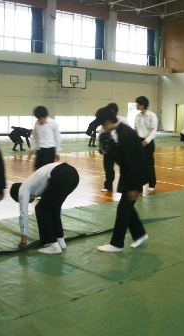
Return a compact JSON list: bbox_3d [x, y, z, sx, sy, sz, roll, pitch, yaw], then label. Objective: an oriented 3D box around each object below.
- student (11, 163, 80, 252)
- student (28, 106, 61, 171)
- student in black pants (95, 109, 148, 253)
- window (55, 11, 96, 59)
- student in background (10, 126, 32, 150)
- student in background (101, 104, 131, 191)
[{"bbox_3d":[-0.502,0.420,4.820,0.660,0.940,0.440,2,7,10],"label":"student"},{"bbox_3d":[-0.784,-0.229,7.400,0.500,1.550,0.380,4,8,24],"label":"student"},{"bbox_3d":[0.308,0.120,4.731,0.620,1.490,0.500,0,7,-6],"label":"student in black pants"},{"bbox_3d":[-1.040,-8.443,28.998,3.430,2.770,0.150,-6,10,-41],"label":"window"},{"bbox_3d":[-2.492,-1.018,15.900,0.830,0.870,0.450,1,7,0],"label":"student in background"},{"bbox_3d":[0.432,-0.376,8.319,0.500,1.596,0.480,-3,8,-30],"label":"student in background"}]

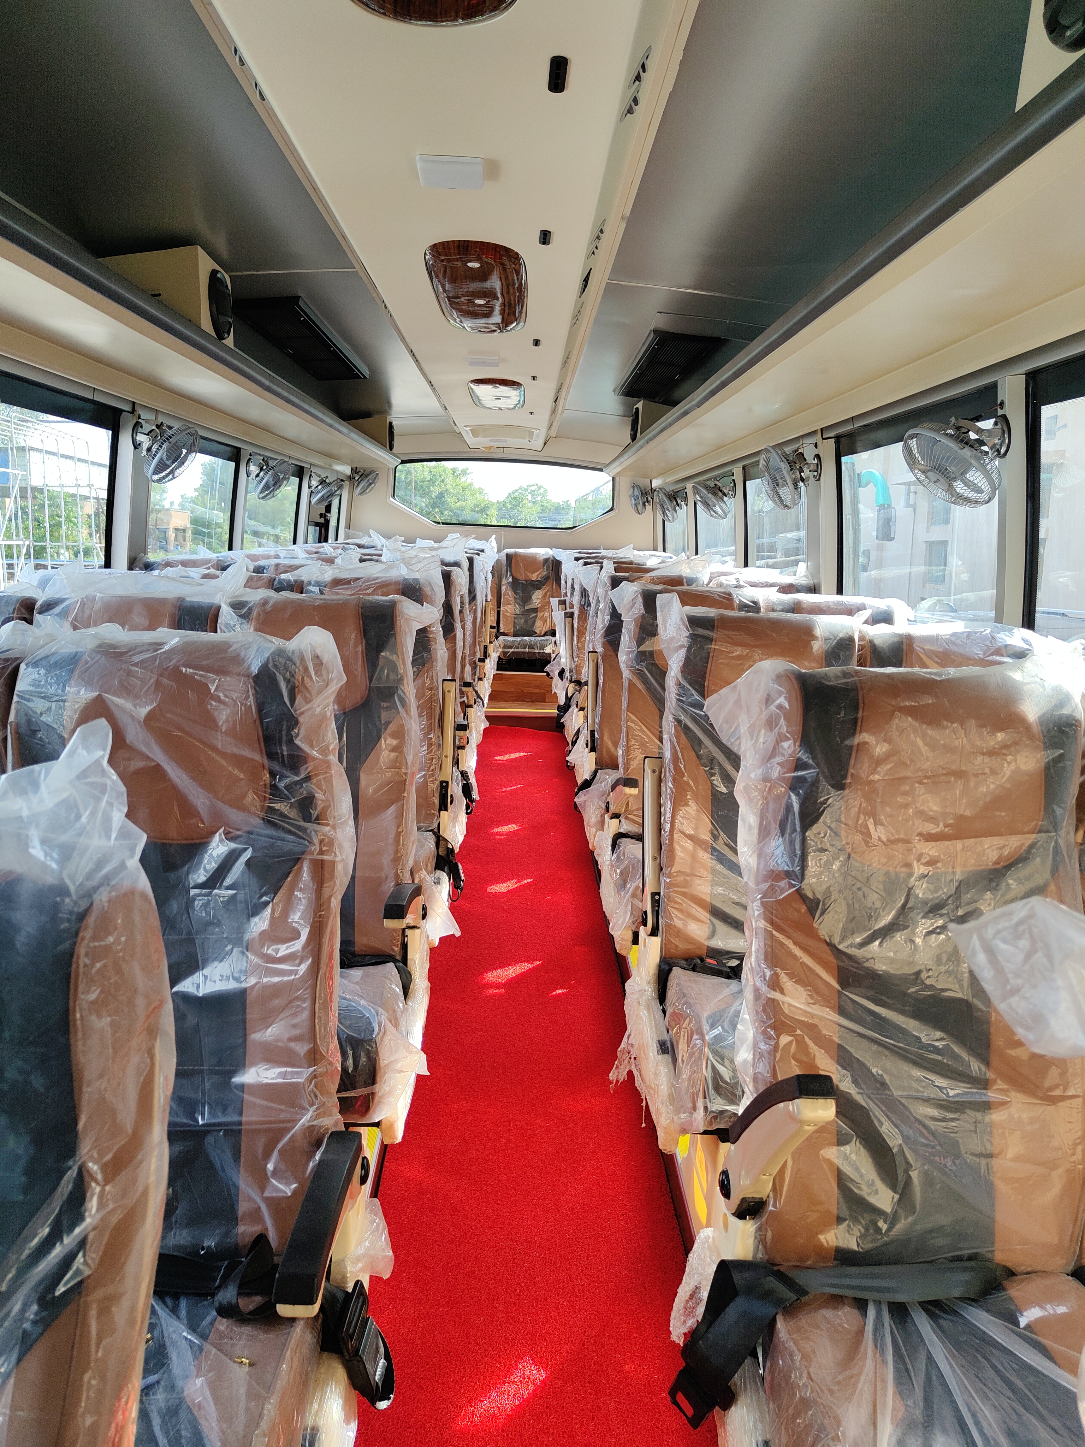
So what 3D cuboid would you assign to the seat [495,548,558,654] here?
[{"bbox_3d":[-0.126,-0.864,7.468,0.440,0.850,0.700,1,11,-1],"label":"seat"}]

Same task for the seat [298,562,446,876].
[{"bbox_3d":[-0.515,0.152,2.745,0.430,1.040,0.720,1,11,-1],"label":"seat"}]

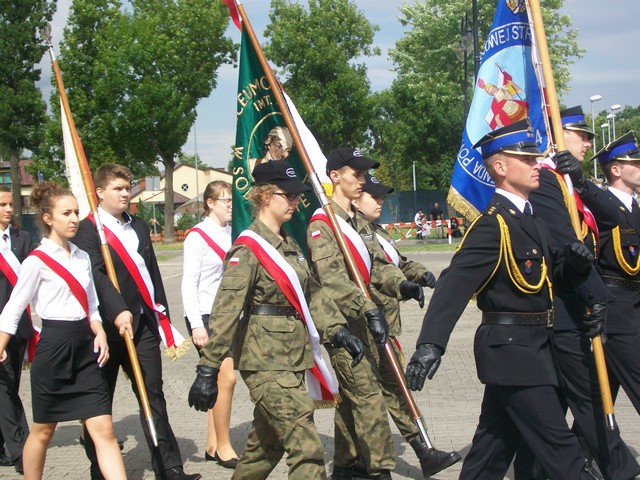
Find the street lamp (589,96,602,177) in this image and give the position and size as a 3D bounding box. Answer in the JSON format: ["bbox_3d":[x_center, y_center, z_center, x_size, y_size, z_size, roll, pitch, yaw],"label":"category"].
[{"bbox_3d":[16.258,-4.533,75.349,0.720,7.800,0.300,-2,1,11],"label":"street lamp"}]

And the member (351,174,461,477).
[{"bbox_3d":[0.444,0.471,7.220,0.750,1.680,0.550,-2,1,27],"label":"member"}]

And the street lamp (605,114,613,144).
[{"bbox_3d":[20.942,-5.054,92.585,0.720,7.800,0.300,-2,1,11],"label":"street lamp"}]

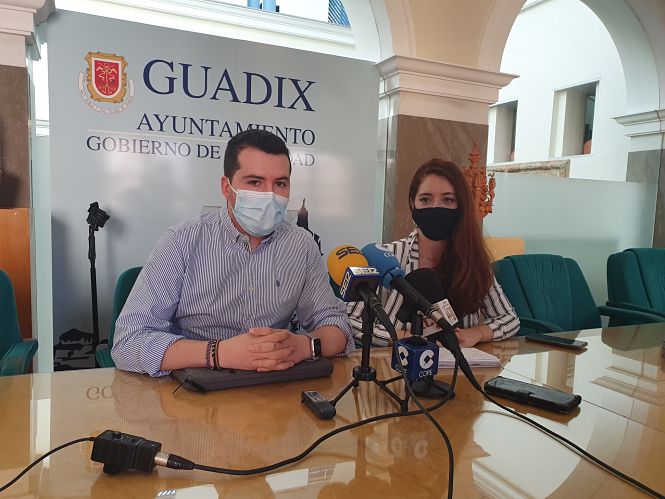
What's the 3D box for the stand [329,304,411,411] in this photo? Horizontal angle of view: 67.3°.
[{"bbox_3d":[0.071,0.194,0.950,0.140,0.190,0.125,0,6,-18],"label":"stand"}]

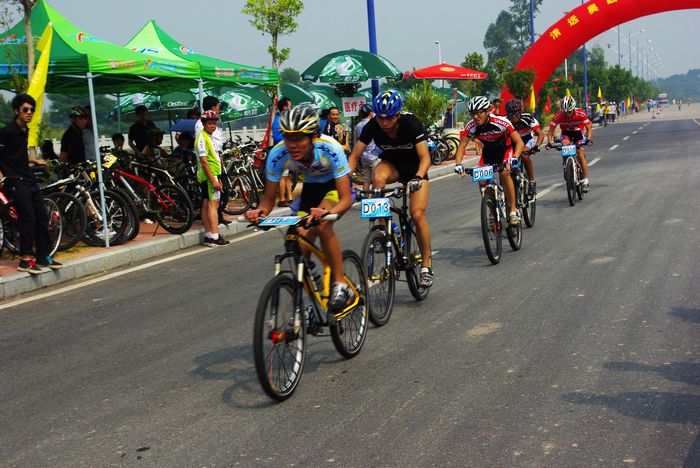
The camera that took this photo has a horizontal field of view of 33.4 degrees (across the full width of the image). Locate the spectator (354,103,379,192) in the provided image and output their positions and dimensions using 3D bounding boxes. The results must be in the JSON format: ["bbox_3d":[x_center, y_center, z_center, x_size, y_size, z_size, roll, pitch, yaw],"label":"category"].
[{"bbox_3d":[0.294,-1.487,20.800,0.380,1.670,0.460,-4,6,-12],"label":"spectator"}]

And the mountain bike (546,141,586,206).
[{"bbox_3d":[3.319,-0.936,17.173,0.620,0.980,1.680,-1,6,17],"label":"mountain bike"}]

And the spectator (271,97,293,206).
[{"bbox_3d":[-1.072,-1.319,18.400,0.360,1.690,0.460,-5,6,-24],"label":"spectator"}]

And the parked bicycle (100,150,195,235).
[{"bbox_3d":[-2.468,-0.459,14.173,0.580,1.040,1.700,1,7,37],"label":"parked bicycle"}]

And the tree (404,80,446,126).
[{"bbox_3d":[2.105,-3.064,32.110,1.220,2.300,1.220,-2,6,16],"label":"tree"}]

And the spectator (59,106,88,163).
[{"bbox_3d":[-3.783,-0.948,16.300,0.360,1.650,0.480,-1,6,26],"label":"spectator"}]

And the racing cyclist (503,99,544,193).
[{"bbox_3d":[2.015,-0.875,13.641,0.620,1.420,1.000,-2,6,16],"label":"racing cyclist"}]

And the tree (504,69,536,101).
[{"bbox_3d":[7.388,-5.517,50.151,1.400,3.160,1.400,-2,6,16],"label":"tree"}]

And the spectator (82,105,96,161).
[{"bbox_3d":[-3.715,-1.031,17.000,0.360,1.680,0.480,0,6,30],"label":"spectator"}]

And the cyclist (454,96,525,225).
[{"bbox_3d":[1.430,-0.675,11.350,0.660,1.360,0.850,-1,6,18],"label":"cyclist"}]

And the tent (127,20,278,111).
[{"bbox_3d":[-2.974,-1.744,17.684,3.000,2.980,3.100,-2,6,16],"label":"tent"}]

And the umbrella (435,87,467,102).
[{"bbox_3d":[3.884,-5.595,47.000,2.150,0.660,2.150,-1,6,16],"label":"umbrella"}]

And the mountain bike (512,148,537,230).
[{"bbox_3d":[2.015,-0.520,13.680,0.620,1.020,1.740,-1,6,18],"label":"mountain bike"}]

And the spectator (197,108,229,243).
[{"bbox_3d":[-1.691,-0.687,14.150,0.380,1.620,0.460,0,6,27],"label":"spectator"}]

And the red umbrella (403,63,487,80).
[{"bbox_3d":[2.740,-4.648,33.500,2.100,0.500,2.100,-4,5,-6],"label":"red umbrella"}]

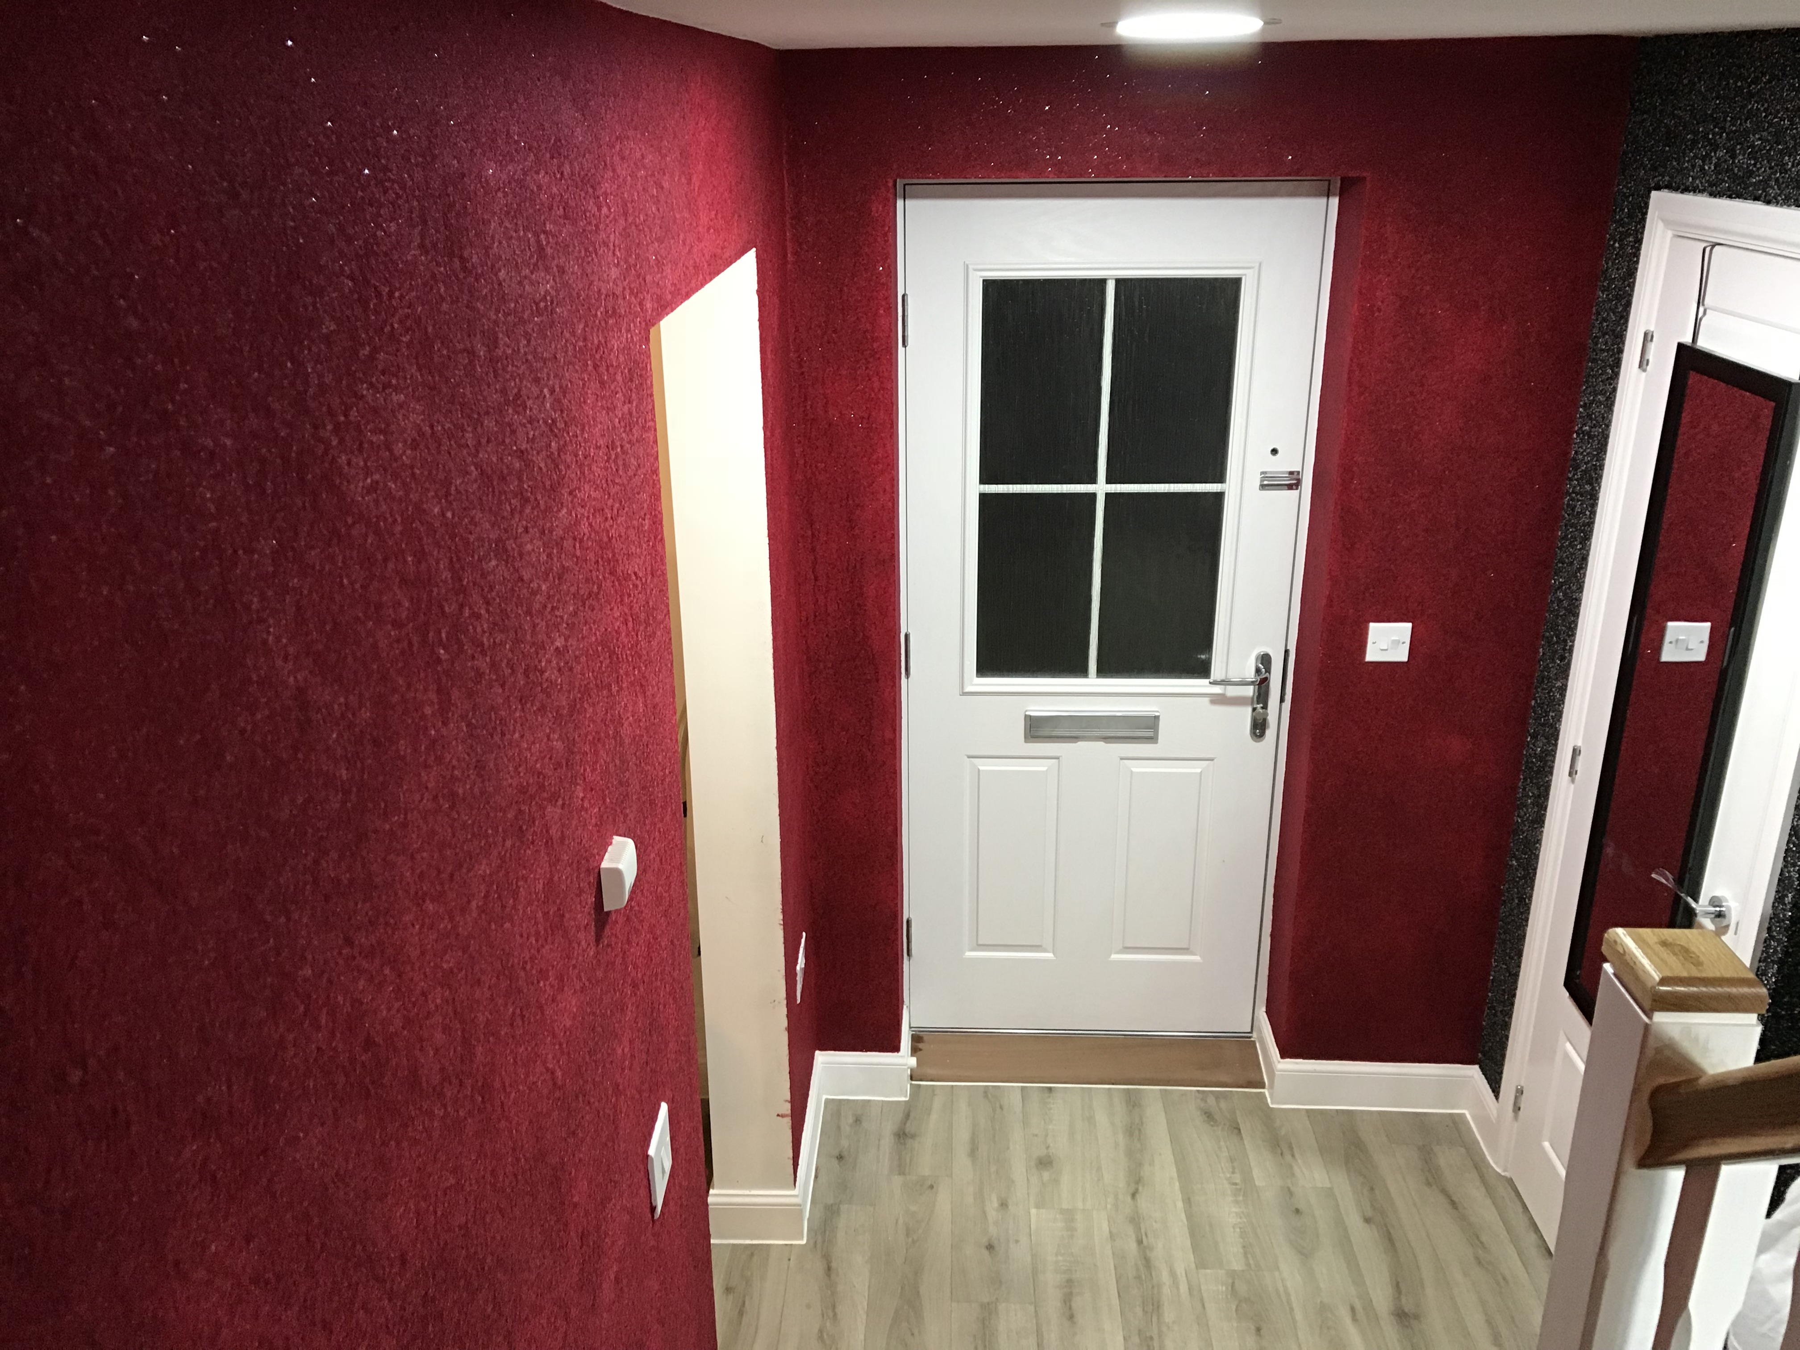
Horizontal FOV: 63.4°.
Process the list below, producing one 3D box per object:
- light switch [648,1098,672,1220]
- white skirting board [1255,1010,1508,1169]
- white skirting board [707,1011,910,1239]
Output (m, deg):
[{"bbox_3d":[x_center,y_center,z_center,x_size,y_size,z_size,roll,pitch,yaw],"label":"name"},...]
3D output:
[{"bbox_3d":[-0.279,0.567,1.696,0.010,0.086,0.086,0,21,3],"label":"light switch"},{"bbox_3d":[1.129,0.980,3.470,0.472,0.128,0.412,0,21,3],"label":"white skirting board"},{"bbox_3d":[-0.187,1.025,3.389,0.404,0.128,0.693,0,21,3],"label":"white skirting board"}]

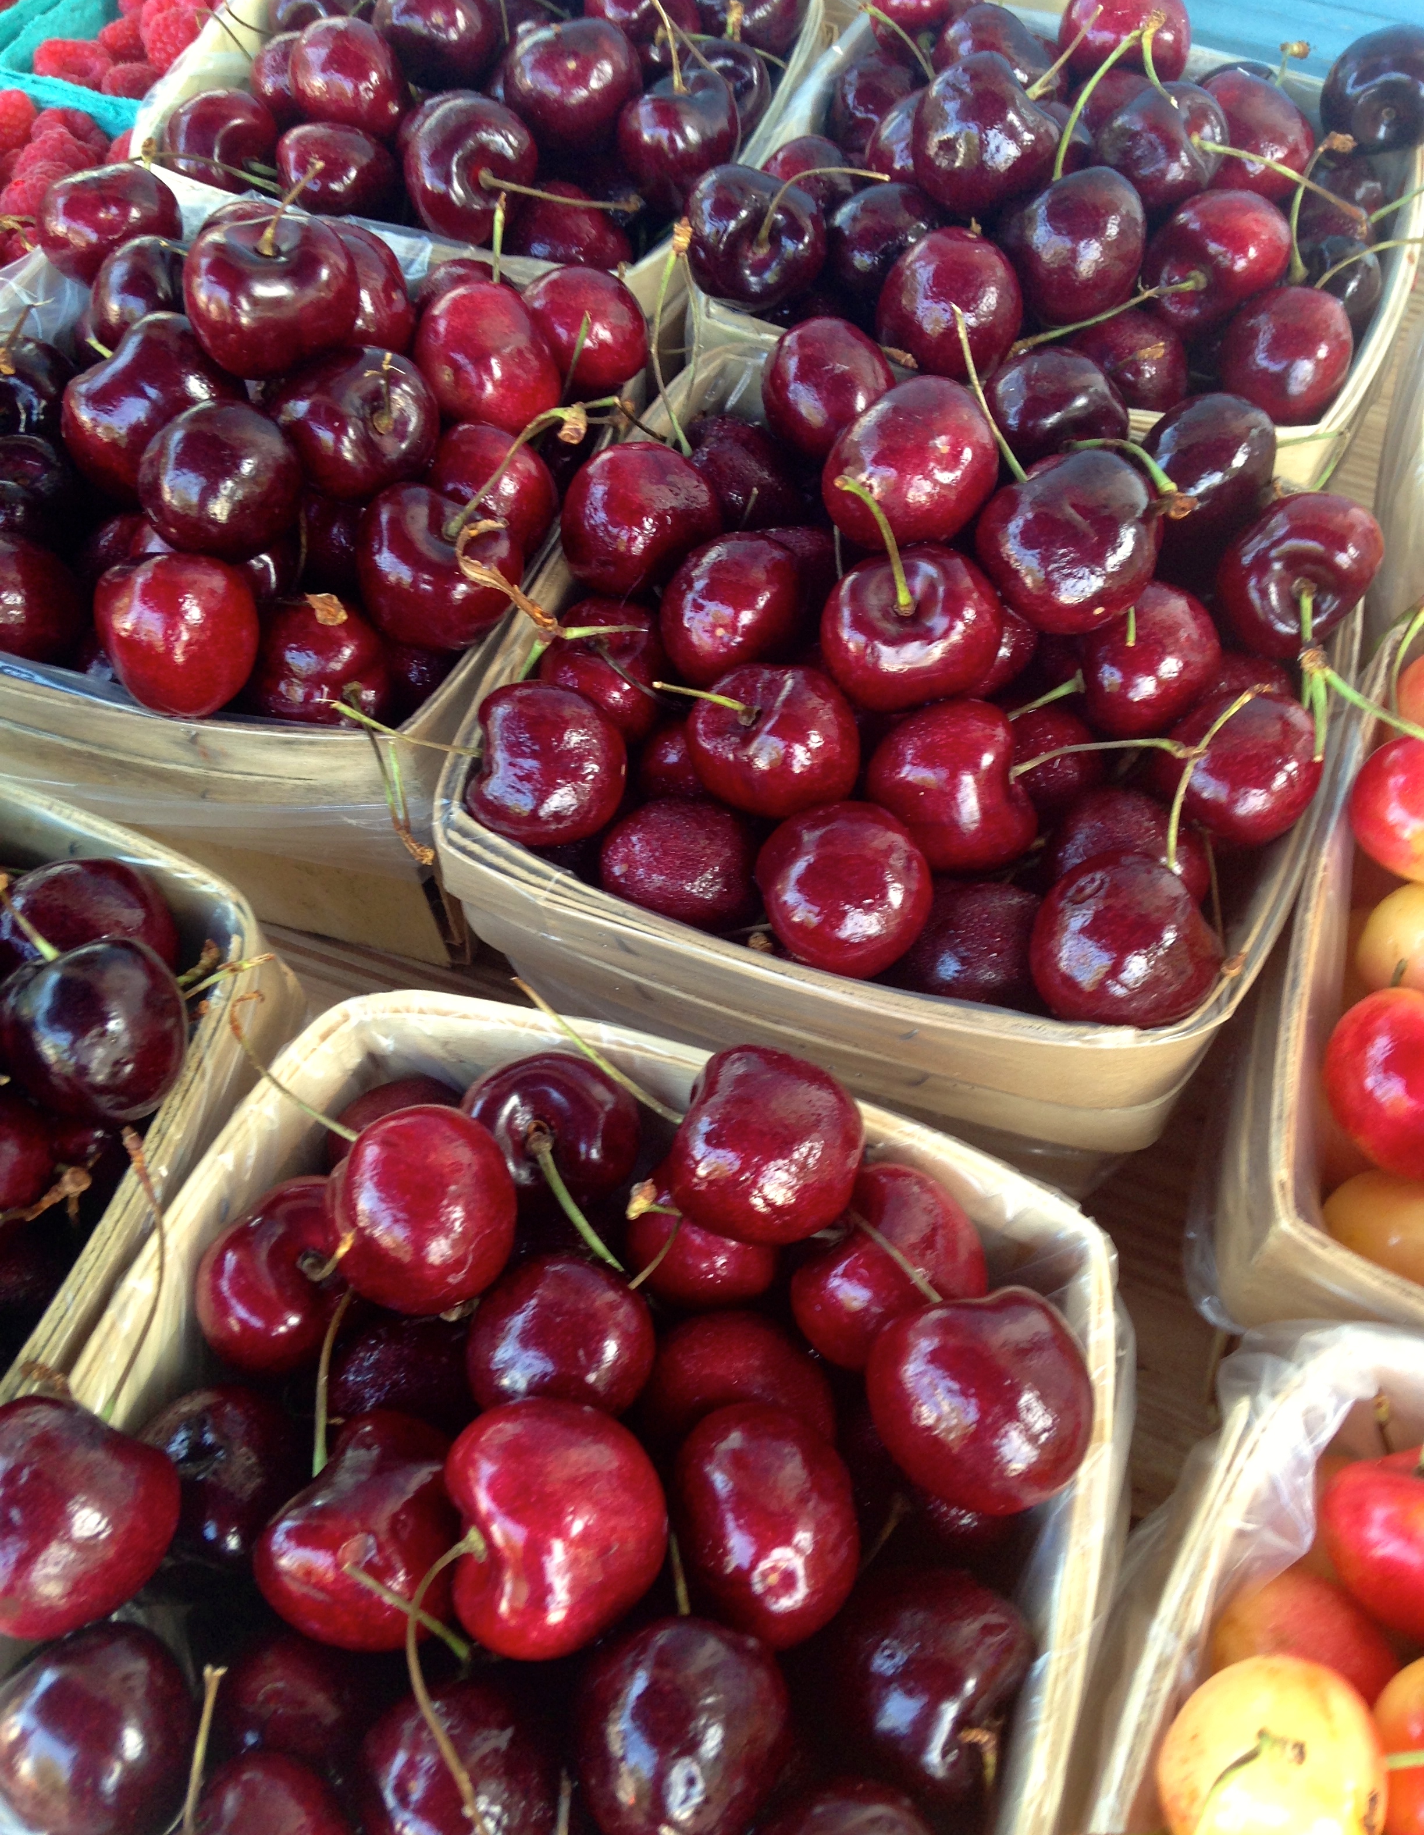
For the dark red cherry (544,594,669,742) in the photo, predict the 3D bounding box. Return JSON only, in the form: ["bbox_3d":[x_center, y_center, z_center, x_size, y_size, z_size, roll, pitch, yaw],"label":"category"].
[{"bbox_3d":[-0.017,-0.041,0.300,0.024,0.022,0.024,-1,60,2],"label":"dark red cherry"}]

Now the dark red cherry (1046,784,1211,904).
[{"bbox_3d":[0.063,-0.008,0.276,0.026,0.024,0.025,-4,57,0],"label":"dark red cherry"}]

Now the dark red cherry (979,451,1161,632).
[{"bbox_3d":[0.055,-0.059,0.281,0.028,0.026,0.026,-4,57,0],"label":"dark red cherry"}]

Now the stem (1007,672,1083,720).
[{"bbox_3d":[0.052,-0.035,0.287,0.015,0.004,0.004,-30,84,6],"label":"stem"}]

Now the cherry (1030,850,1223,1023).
[{"bbox_3d":[0.058,0.003,0.254,0.027,0.025,0.025,-4,57,0],"label":"cherry"}]

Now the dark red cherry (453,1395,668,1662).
[{"bbox_3d":[-0.018,0.070,0.208,0.025,0.026,0.029,-6,82,-15],"label":"dark red cherry"}]

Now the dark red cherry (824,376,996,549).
[{"bbox_3d":[0.032,-0.073,0.292,0.026,0.025,0.027,-1,102,-6],"label":"dark red cherry"}]

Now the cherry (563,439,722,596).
[{"bbox_3d":[-0.012,-0.067,0.302,0.026,0.025,0.025,0,41,0],"label":"cherry"}]

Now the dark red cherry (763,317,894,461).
[{"bbox_3d":[0.021,-0.093,0.322,0.025,0.025,0.025,-2,57,3],"label":"dark red cherry"}]

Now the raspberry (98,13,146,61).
[{"bbox_3d":[-0.146,-0.218,0.450,0.015,0.016,0.015,-17,58,-6],"label":"raspberry"}]

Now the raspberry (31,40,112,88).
[{"bbox_3d":[-0.156,-0.207,0.440,0.018,0.017,0.018,-4,57,0],"label":"raspberry"}]

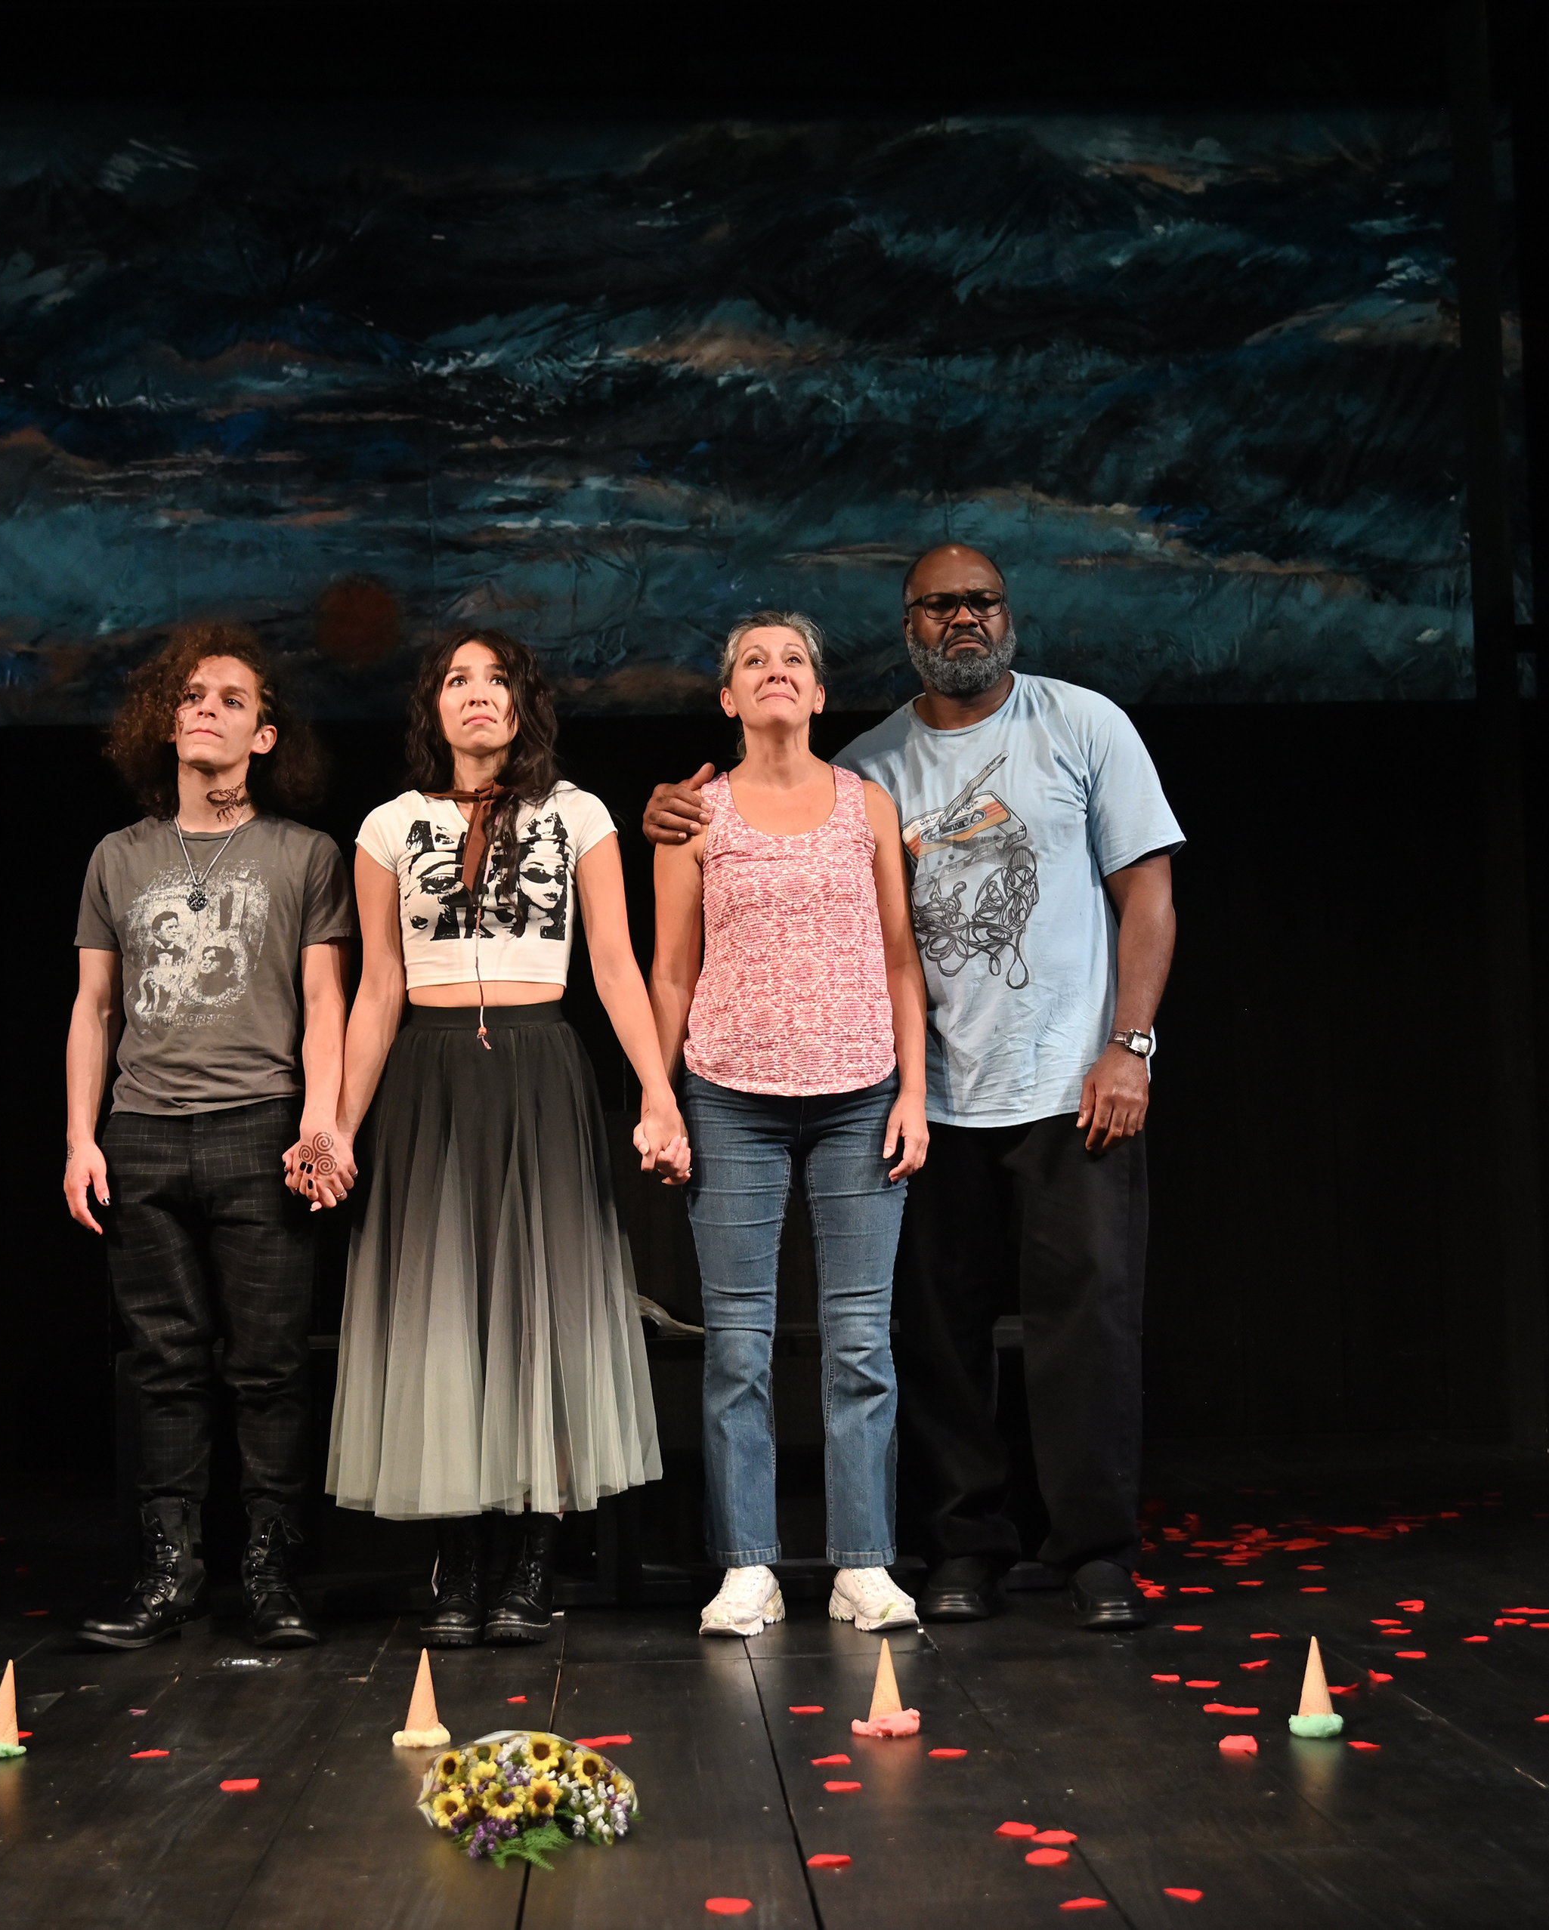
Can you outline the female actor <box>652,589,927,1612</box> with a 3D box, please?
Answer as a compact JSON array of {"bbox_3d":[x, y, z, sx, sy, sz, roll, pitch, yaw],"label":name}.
[{"bbox_3d":[0.023,0.245,4.689,0.485,1.730,0.330,-2,-5,2],"label":"female actor"}]

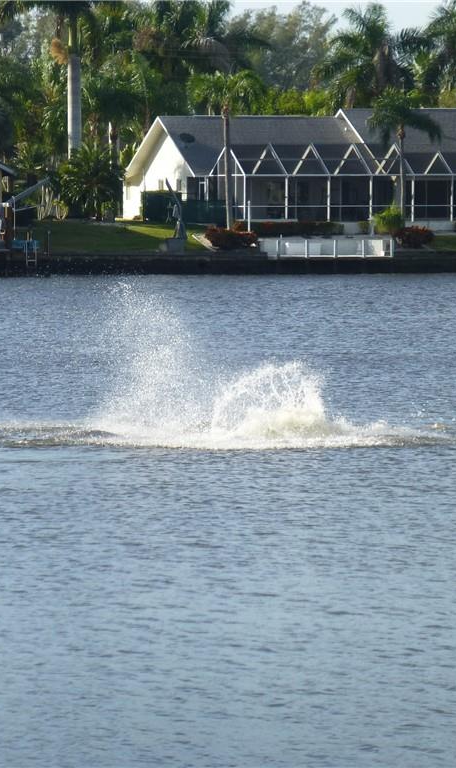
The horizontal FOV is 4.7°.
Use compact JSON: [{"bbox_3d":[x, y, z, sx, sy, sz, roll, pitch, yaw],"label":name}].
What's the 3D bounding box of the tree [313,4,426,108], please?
[{"bbox_3d":[7.981,-15.482,312.000,6.430,11.844,6.430,0,2,0],"label":"tree"}]

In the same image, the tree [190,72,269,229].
[{"bbox_3d":[-0.024,-11.246,267.000,3.800,7.800,3.700,0,2,0],"label":"tree"}]

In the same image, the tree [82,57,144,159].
[{"bbox_3d":[-6.085,-13.154,294.000,3.295,8.504,3.295,0,2,0],"label":"tree"}]

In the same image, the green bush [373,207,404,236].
[{"bbox_3d":[7.863,-7.961,271.000,1.568,1.470,1.568,0,2,0],"label":"green bush"}]

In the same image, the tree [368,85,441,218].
[{"bbox_3d":[8.583,-10.941,269.000,3.700,6.900,3.600,0,2,0],"label":"tree"}]

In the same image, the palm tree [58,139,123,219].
[{"bbox_3d":[-7.059,-10.499,284.000,3.286,4.005,3.286,0,2,0],"label":"palm tree"}]

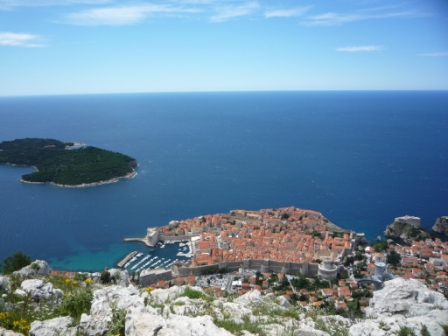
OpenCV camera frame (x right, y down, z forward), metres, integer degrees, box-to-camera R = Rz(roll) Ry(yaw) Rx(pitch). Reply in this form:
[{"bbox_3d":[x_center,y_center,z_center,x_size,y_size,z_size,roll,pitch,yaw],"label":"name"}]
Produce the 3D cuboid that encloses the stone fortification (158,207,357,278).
[{"bbox_3d":[80.000,178.200,1000.000,540.000,57.000,450.000,0,11,5],"label":"stone fortification"}]

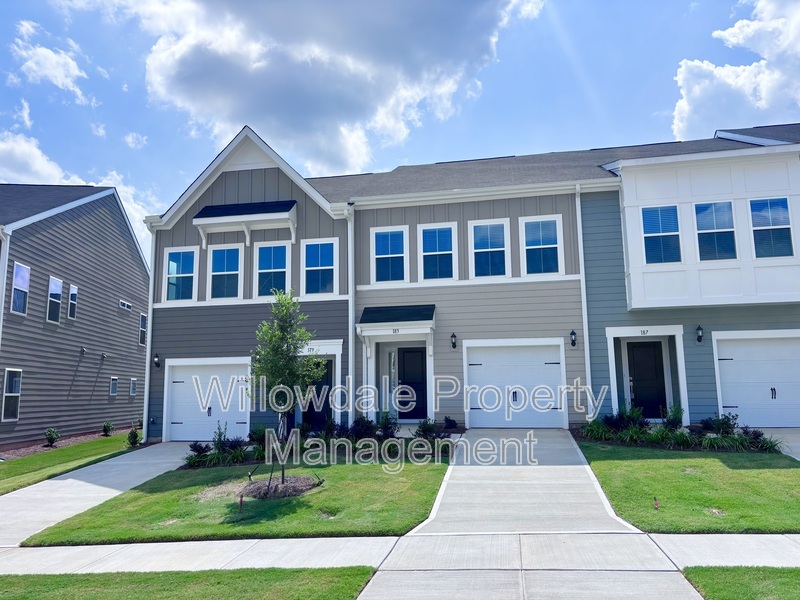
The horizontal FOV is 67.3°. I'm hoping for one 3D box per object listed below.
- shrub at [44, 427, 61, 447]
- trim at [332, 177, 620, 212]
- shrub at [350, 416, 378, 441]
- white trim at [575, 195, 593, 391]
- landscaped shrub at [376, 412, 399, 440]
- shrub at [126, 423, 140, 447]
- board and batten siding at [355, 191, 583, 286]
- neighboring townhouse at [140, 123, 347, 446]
[{"bbox_3d":[-11.200,4.399,19.366,0.520,0.630,0.520,-2,-8,12],"label":"shrub"},{"bbox_3d":[1.984,-2.887,16.622,7.747,0.246,0.280,-2,-8,12],"label":"trim"},{"bbox_3d":[-0.856,3.098,14.489,0.660,0.560,0.620,-3,-9,10],"label":"shrub"},{"bbox_3d":[4.805,-0.111,15.620,0.160,5.600,0.100,-3,-9,10],"label":"white trim"},{"bbox_3d":[-0.300,3.031,14.398,0.520,0.620,0.500,-3,-9,10],"label":"landscaped shrub"},{"bbox_3d":[-7.388,3.728,16.658,0.400,0.620,0.400,-2,-8,12],"label":"shrub"},{"bbox_3d":[1.744,-1.614,16.661,6.183,2.257,0.100,-2,-8,12],"label":"board and batten siding"},{"bbox_3d":[-3.460,0.090,22.066,6.200,9.100,11.000,-3,-9,10],"label":"neighboring townhouse"}]

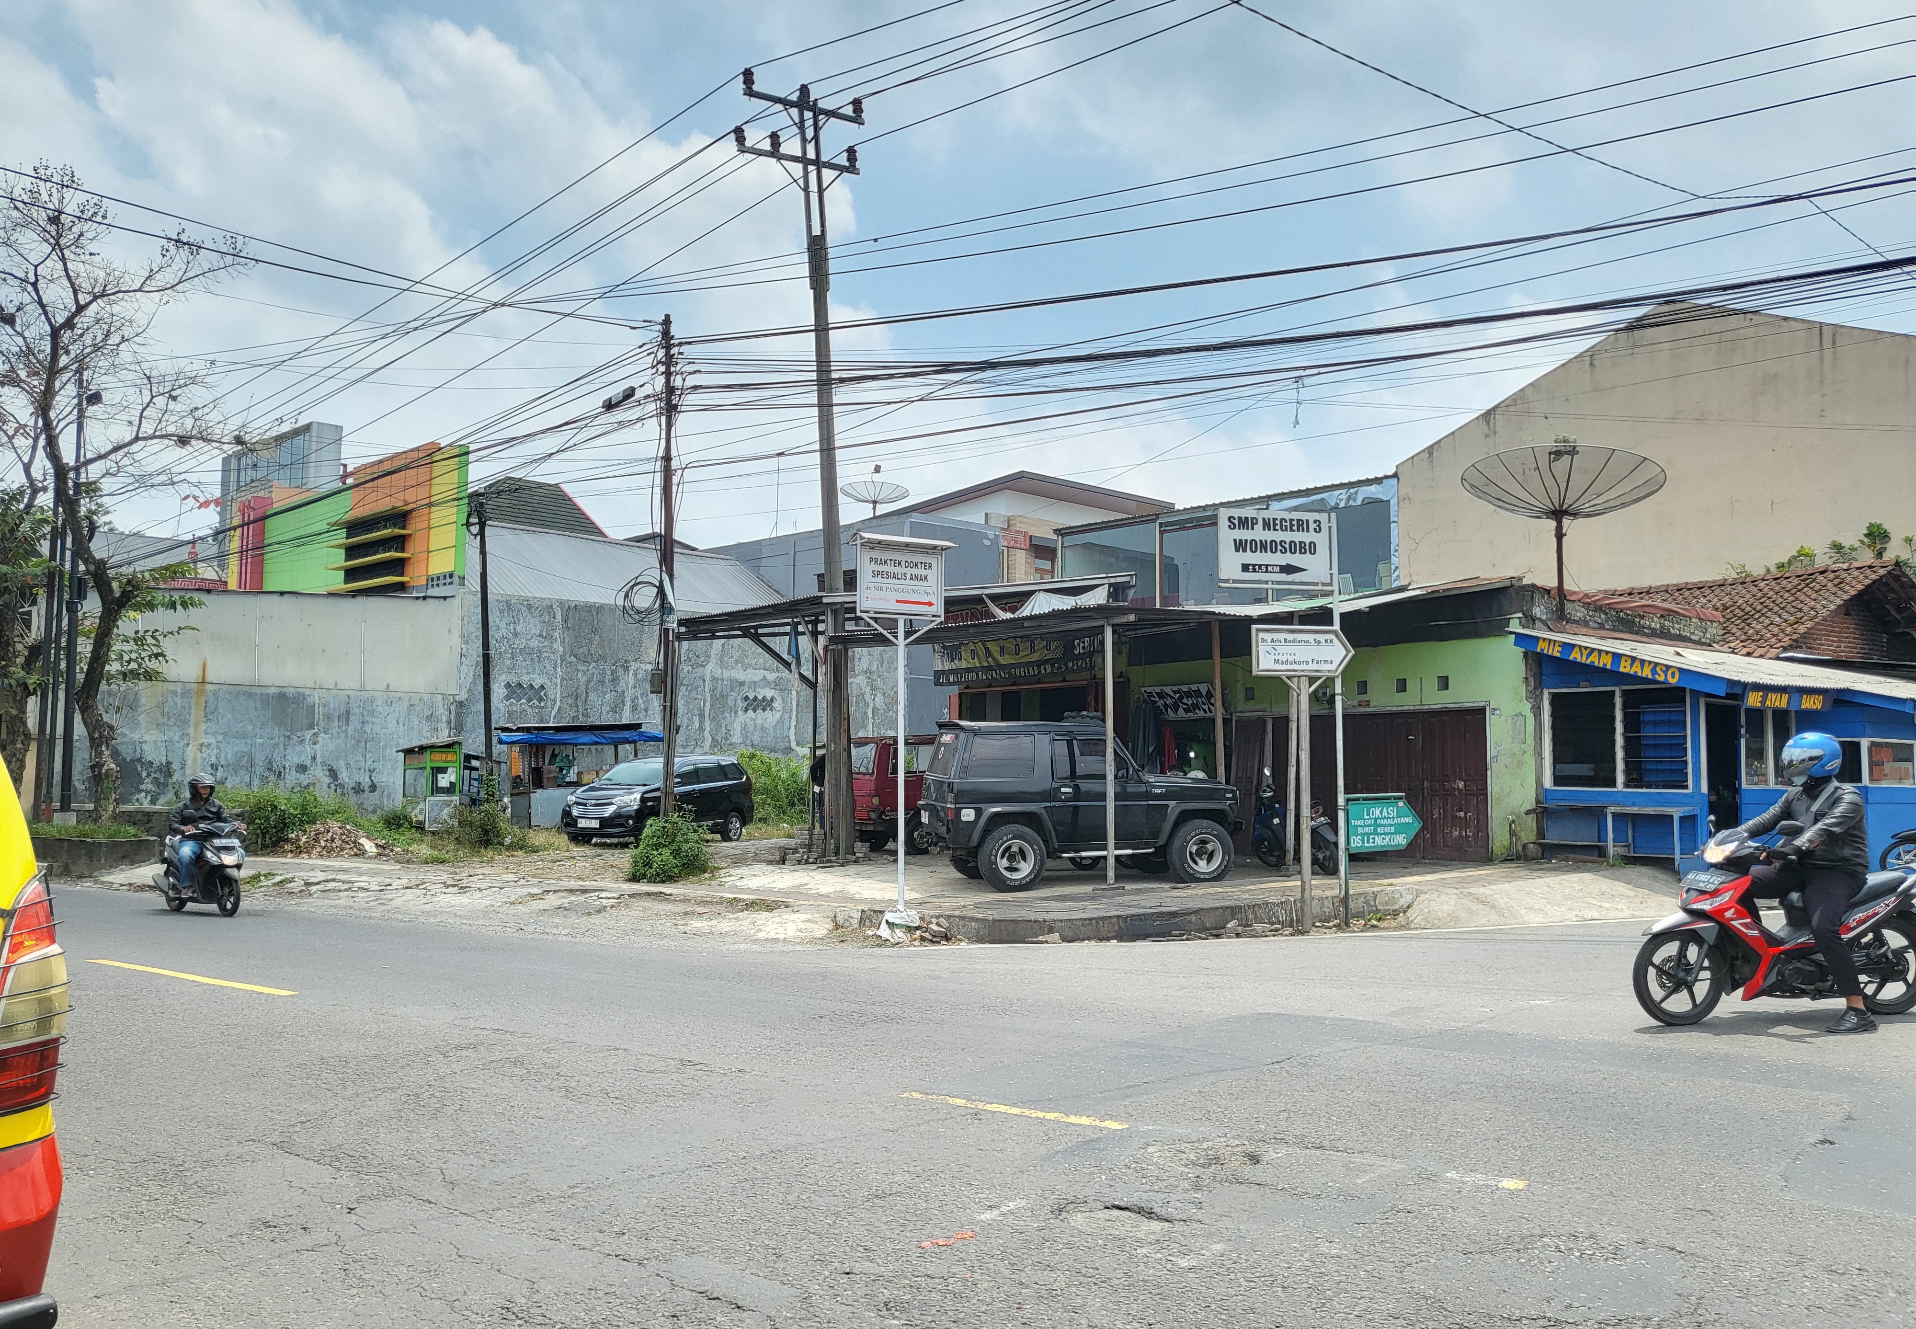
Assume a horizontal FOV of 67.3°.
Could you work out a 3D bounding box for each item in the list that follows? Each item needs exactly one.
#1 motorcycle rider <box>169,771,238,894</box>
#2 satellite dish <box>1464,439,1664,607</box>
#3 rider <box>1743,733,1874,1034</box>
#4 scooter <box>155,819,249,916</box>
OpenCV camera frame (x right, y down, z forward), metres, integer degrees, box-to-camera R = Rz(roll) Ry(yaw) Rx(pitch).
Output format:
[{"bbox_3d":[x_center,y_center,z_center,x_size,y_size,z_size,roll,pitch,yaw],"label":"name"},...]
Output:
[{"bbox_3d":[-8.538,1.902,16.254,0.720,1.360,0.640,-3,-5,38],"label":"motorcycle rider"},{"bbox_3d":[8.315,-1.888,19.786,2.720,2.410,2.720,0,-4,6],"label":"satellite dish"},{"bbox_3d":[4.796,1.219,8.055,0.660,1.650,0.620,0,-4,2],"label":"rider"},{"bbox_3d":[-8.505,2.288,16.177,1.880,1.070,0.680,-3,-5,38],"label":"scooter"}]

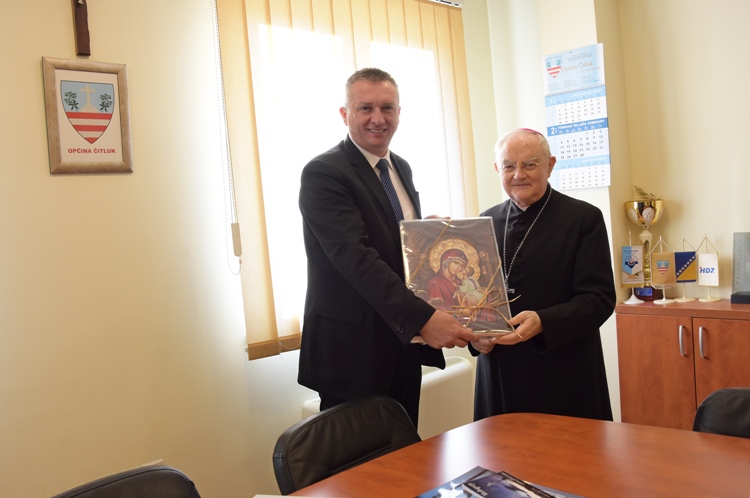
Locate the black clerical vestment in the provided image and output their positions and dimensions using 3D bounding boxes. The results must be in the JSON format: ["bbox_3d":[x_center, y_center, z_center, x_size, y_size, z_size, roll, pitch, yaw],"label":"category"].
[{"bbox_3d":[0.576,0.463,2.143,0.550,1.340,0.460,-2,4,40],"label":"black clerical vestment"}]

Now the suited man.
[{"bbox_3d":[0.037,0.344,1.975,0.540,1.800,0.480,-6,3,-34],"label":"suited man"}]

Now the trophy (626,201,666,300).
[{"bbox_3d":[1.382,0.003,3.269,0.200,0.510,0.200,-7,4,-42],"label":"trophy"}]

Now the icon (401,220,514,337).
[{"bbox_3d":[0.224,0.077,1.829,0.272,0.358,0.030,-6,-26,2],"label":"icon"}]

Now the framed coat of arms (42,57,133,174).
[{"bbox_3d":[-0.947,-0.437,2.145,0.266,0.371,0.025,-7,4,-42],"label":"framed coat of arms"}]

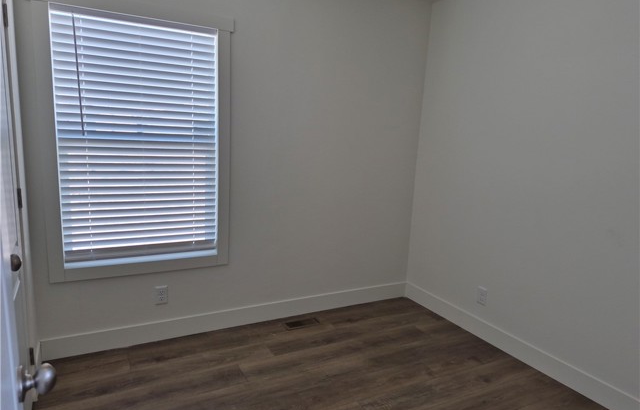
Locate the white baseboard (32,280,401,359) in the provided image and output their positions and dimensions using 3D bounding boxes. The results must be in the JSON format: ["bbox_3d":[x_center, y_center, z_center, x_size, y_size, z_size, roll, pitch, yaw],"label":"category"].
[{"bbox_3d":[-0.421,0.788,3.085,2.684,0.122,0.016,-3,12,-29],"label":"white baseboard"}]

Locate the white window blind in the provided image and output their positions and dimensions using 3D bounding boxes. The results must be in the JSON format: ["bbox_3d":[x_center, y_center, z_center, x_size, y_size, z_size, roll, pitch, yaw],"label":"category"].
[{"bbox_3d":[-1.049,-0.367,2.532,0.865,1.398,0.060,-3,12,-29],"label":"white window blind"}]

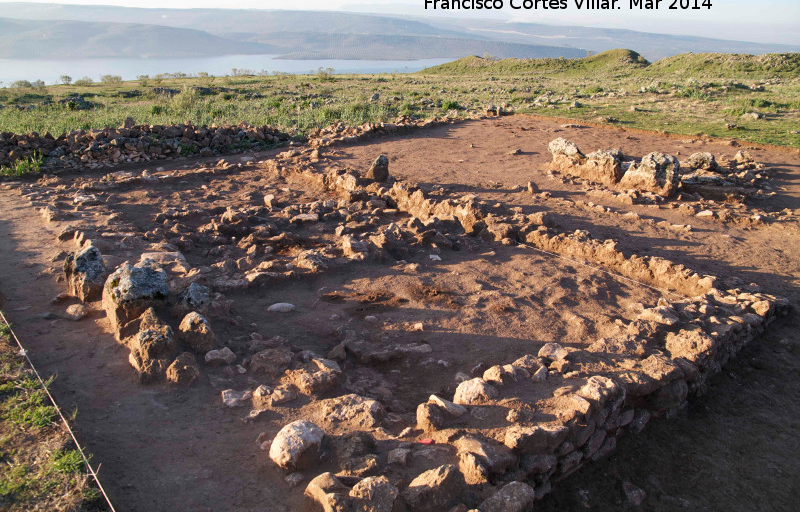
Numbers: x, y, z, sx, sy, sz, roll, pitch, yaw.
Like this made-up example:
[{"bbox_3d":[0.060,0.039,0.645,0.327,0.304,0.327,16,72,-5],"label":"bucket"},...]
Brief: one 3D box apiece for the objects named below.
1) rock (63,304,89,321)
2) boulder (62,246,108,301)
[{"bbox_3d":[-3.148,0.555,5.412,0.188,0.127,0.160,-14,26,-31],"label":"rock"},{"bbox_3d":[-3.243,0.186,5.713,0.333,0.587,0.266,-13,25,-29],"label":"boulder"}]

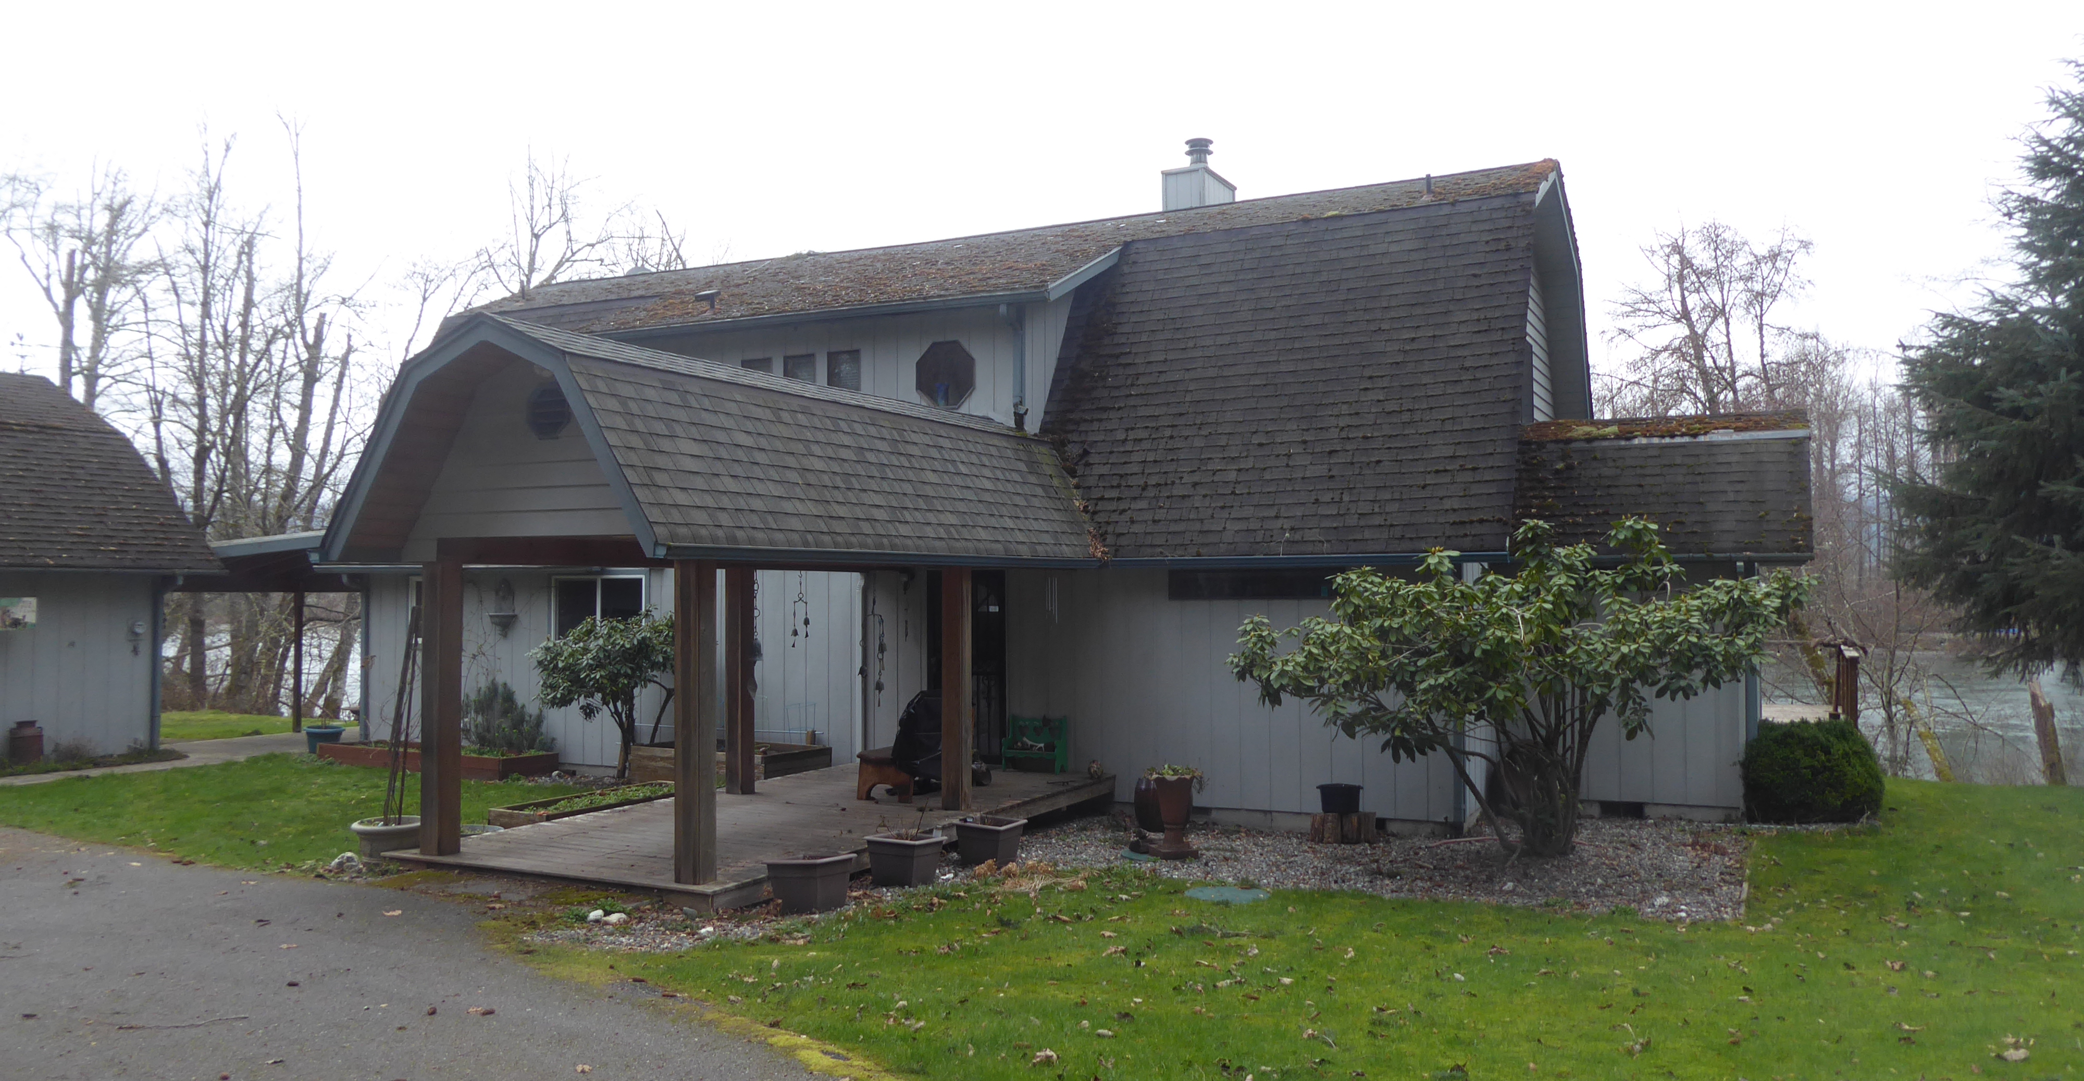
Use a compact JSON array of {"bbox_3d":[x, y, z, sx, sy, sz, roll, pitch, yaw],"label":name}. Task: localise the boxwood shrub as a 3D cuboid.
[{"bbox_3d":[7.671,2.288,14.378,1.250,1.009,1.220,-1,-2,28],"label":"boxwood shrub"}]

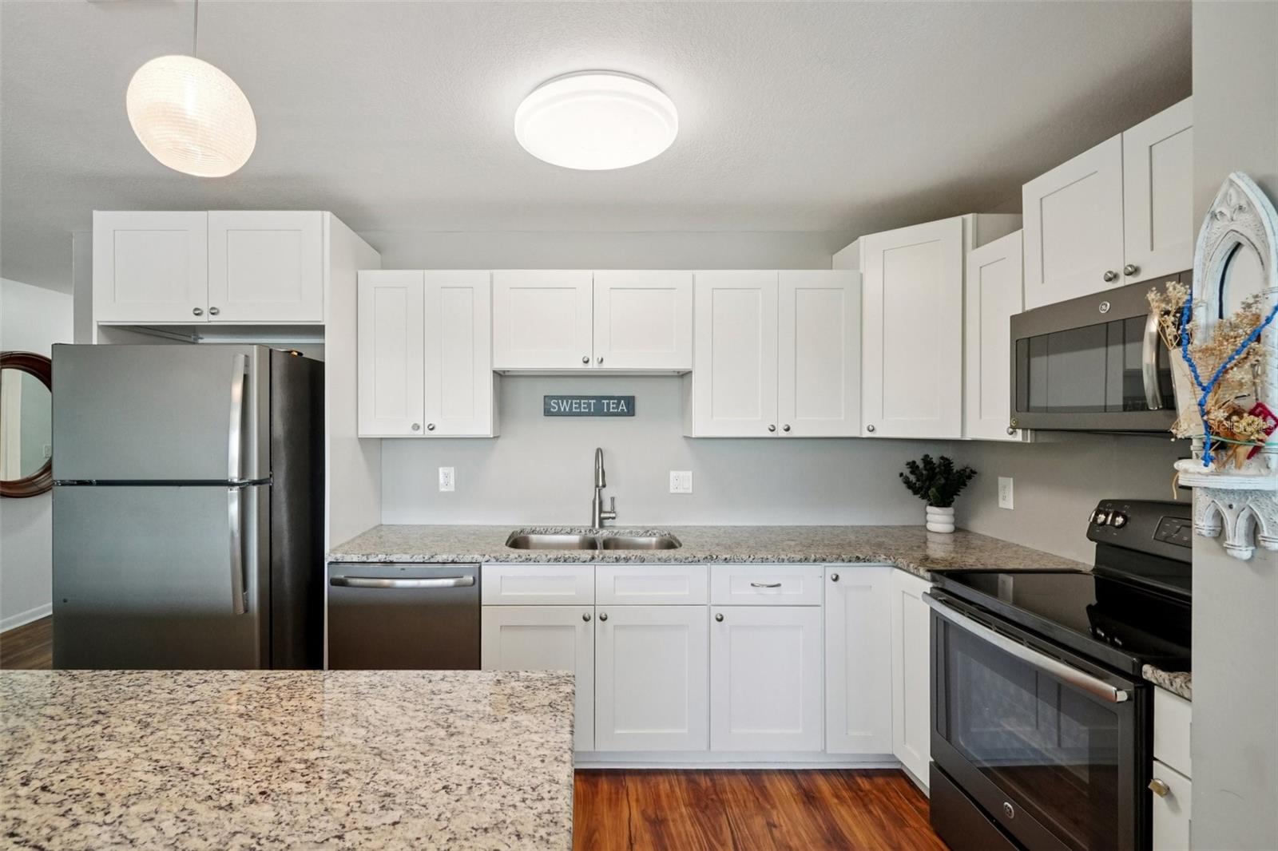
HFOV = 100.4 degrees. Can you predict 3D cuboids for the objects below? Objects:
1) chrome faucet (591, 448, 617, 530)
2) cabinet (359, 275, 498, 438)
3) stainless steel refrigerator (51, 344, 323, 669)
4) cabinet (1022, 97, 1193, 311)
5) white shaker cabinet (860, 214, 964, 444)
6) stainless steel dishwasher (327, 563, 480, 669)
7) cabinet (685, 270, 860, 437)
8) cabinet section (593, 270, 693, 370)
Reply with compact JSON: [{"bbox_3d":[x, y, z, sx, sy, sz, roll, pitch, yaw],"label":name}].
[{"bbox_3d":[-0.175,0.310,2.565,0.125,0.405,0.250,0,0,-8],"label":"chrome faucet"},{"bbox_3d":[-0.970,-0.325,2.560,0.615,0.762,0.325,0,0,-3],"label":"cabinet"},{"bbox_3d":[-1.715,0.567,2.225,0.725,1.705,0.800,0,0,0],"label":"stainless steel refrigerator"},{"bbox_3d":[1.565,-0.628,1.555,0.325,0.455,0.745,0,0,-6],"label":"cabinet"},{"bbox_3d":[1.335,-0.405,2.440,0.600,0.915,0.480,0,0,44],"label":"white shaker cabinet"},{"bbox_3d":[-0.935,0.975,2.400,0.605,0.850,0.620,0,0,-3],"label":"stainless steel dishwasher"},{"bbox_3d":[0.624,-0.329,2.590,0.768,0.764,0.320,0,0,0],"label":"cabinet"},{"bbox_3d":[0.012,-0.477,2.562,0.451,0.456,0.290,0,0,-3],"label":"cabinet section"}]

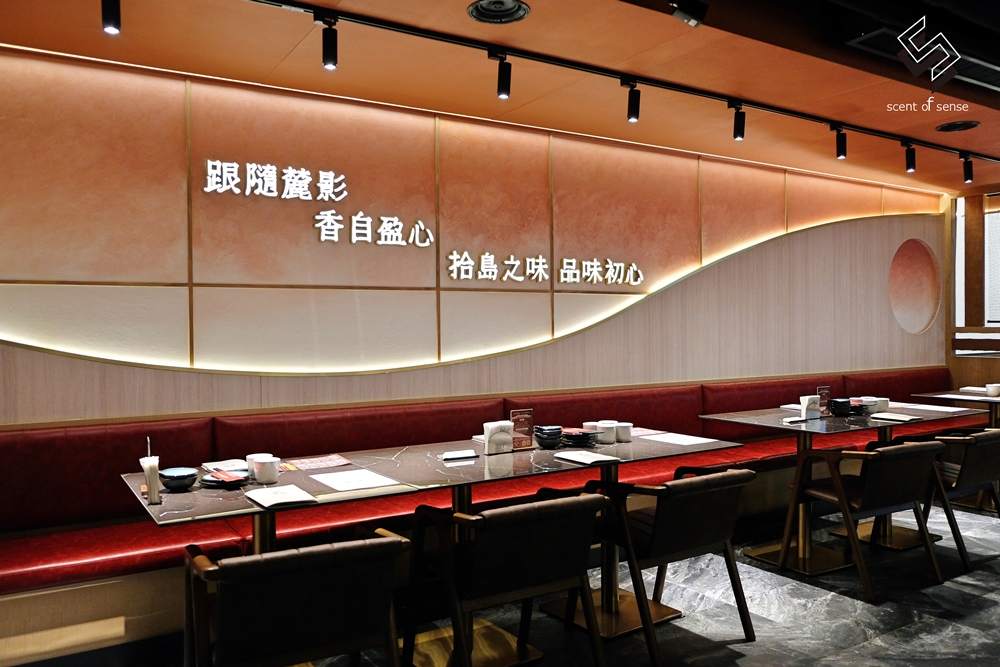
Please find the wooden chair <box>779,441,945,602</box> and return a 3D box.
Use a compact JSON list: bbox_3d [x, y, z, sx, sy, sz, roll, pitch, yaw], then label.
[{"bbox_3d":[1.782,0.870,3.719,0.560,0.685,0.590,-1,1,-32],"label":"wooden chair"}]

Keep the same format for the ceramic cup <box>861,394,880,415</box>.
[{"bbox_3d":[2.111,0.413,4.271,0.085,0.079,0.085,-1,0,0],"label":"ceramic cup"}]

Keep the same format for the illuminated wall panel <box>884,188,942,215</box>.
[{"bbox_3d":[3.550,-1.105,6.447,0.877,0.243,0.040,-1,0,-32],"label":"illuminated wall panel"}]

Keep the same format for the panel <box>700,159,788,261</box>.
[{"bbox_3d":[1.747,-0.830,5.326,0.900,0.739,0.040,-1,0,-32],"label":"panel"}]

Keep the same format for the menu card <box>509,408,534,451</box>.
[{"bbox_3d":[0.091,0.400,3.135,0.112,0.163,0.048,-1,0,-32],"label":"menu card"}]

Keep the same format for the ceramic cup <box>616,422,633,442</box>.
[{"bbox_3d":[0.546,0.436,3.295,0.085,0.079,0.085,-1,0,0],"label":"ceramic cup"}]

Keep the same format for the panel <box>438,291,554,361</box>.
[{"bbox_3d":[-0.013,-0.042,4.138,0.710,0.360,0.030,-1,1,-32],"label":"panel"}]

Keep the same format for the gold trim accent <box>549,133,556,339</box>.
[{"bbox_3d":[0.305,-0.560,4.314,0.022,1.170,0.015,-1,1,-32],"label":"gold trim accent"}]

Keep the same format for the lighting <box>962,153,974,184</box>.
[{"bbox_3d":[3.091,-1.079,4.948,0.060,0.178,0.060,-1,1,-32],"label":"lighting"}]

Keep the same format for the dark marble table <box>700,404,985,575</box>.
[{"bbox_3d":[1.950,0.830,4.236,1.494,0.750,0.828,-1,0,-32],"label":"dark marble table"}]

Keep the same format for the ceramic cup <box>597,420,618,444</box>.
[{"bbox_3d":[0.466,0.437,3.265,0.085,0.079,0.085,-1,0,0],"label":"ceramic cup"}]

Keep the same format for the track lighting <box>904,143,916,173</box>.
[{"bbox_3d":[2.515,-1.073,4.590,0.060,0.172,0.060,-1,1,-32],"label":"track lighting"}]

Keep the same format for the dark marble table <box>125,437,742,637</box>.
[{"bbox_3d":[-0.152,0.860,2.918,2.274,0.750,0.833,-1,0,-32],"label":"dark marble table"}]

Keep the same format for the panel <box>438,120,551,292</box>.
[{"bbox_3d":[-0.020,-0.684,4.132,0.710,0.905,0.030,-1,1,-32],"label":"panel"}]

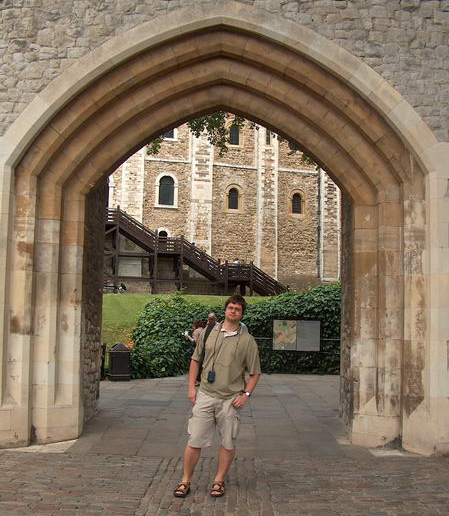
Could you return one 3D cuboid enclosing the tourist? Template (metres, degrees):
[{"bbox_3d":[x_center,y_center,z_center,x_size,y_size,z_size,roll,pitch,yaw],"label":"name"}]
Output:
[{"bbox_3d":[-0.055,1.225,5.850,0.750,1.770,0.450,0,-4,6],"label":"tourist"}]

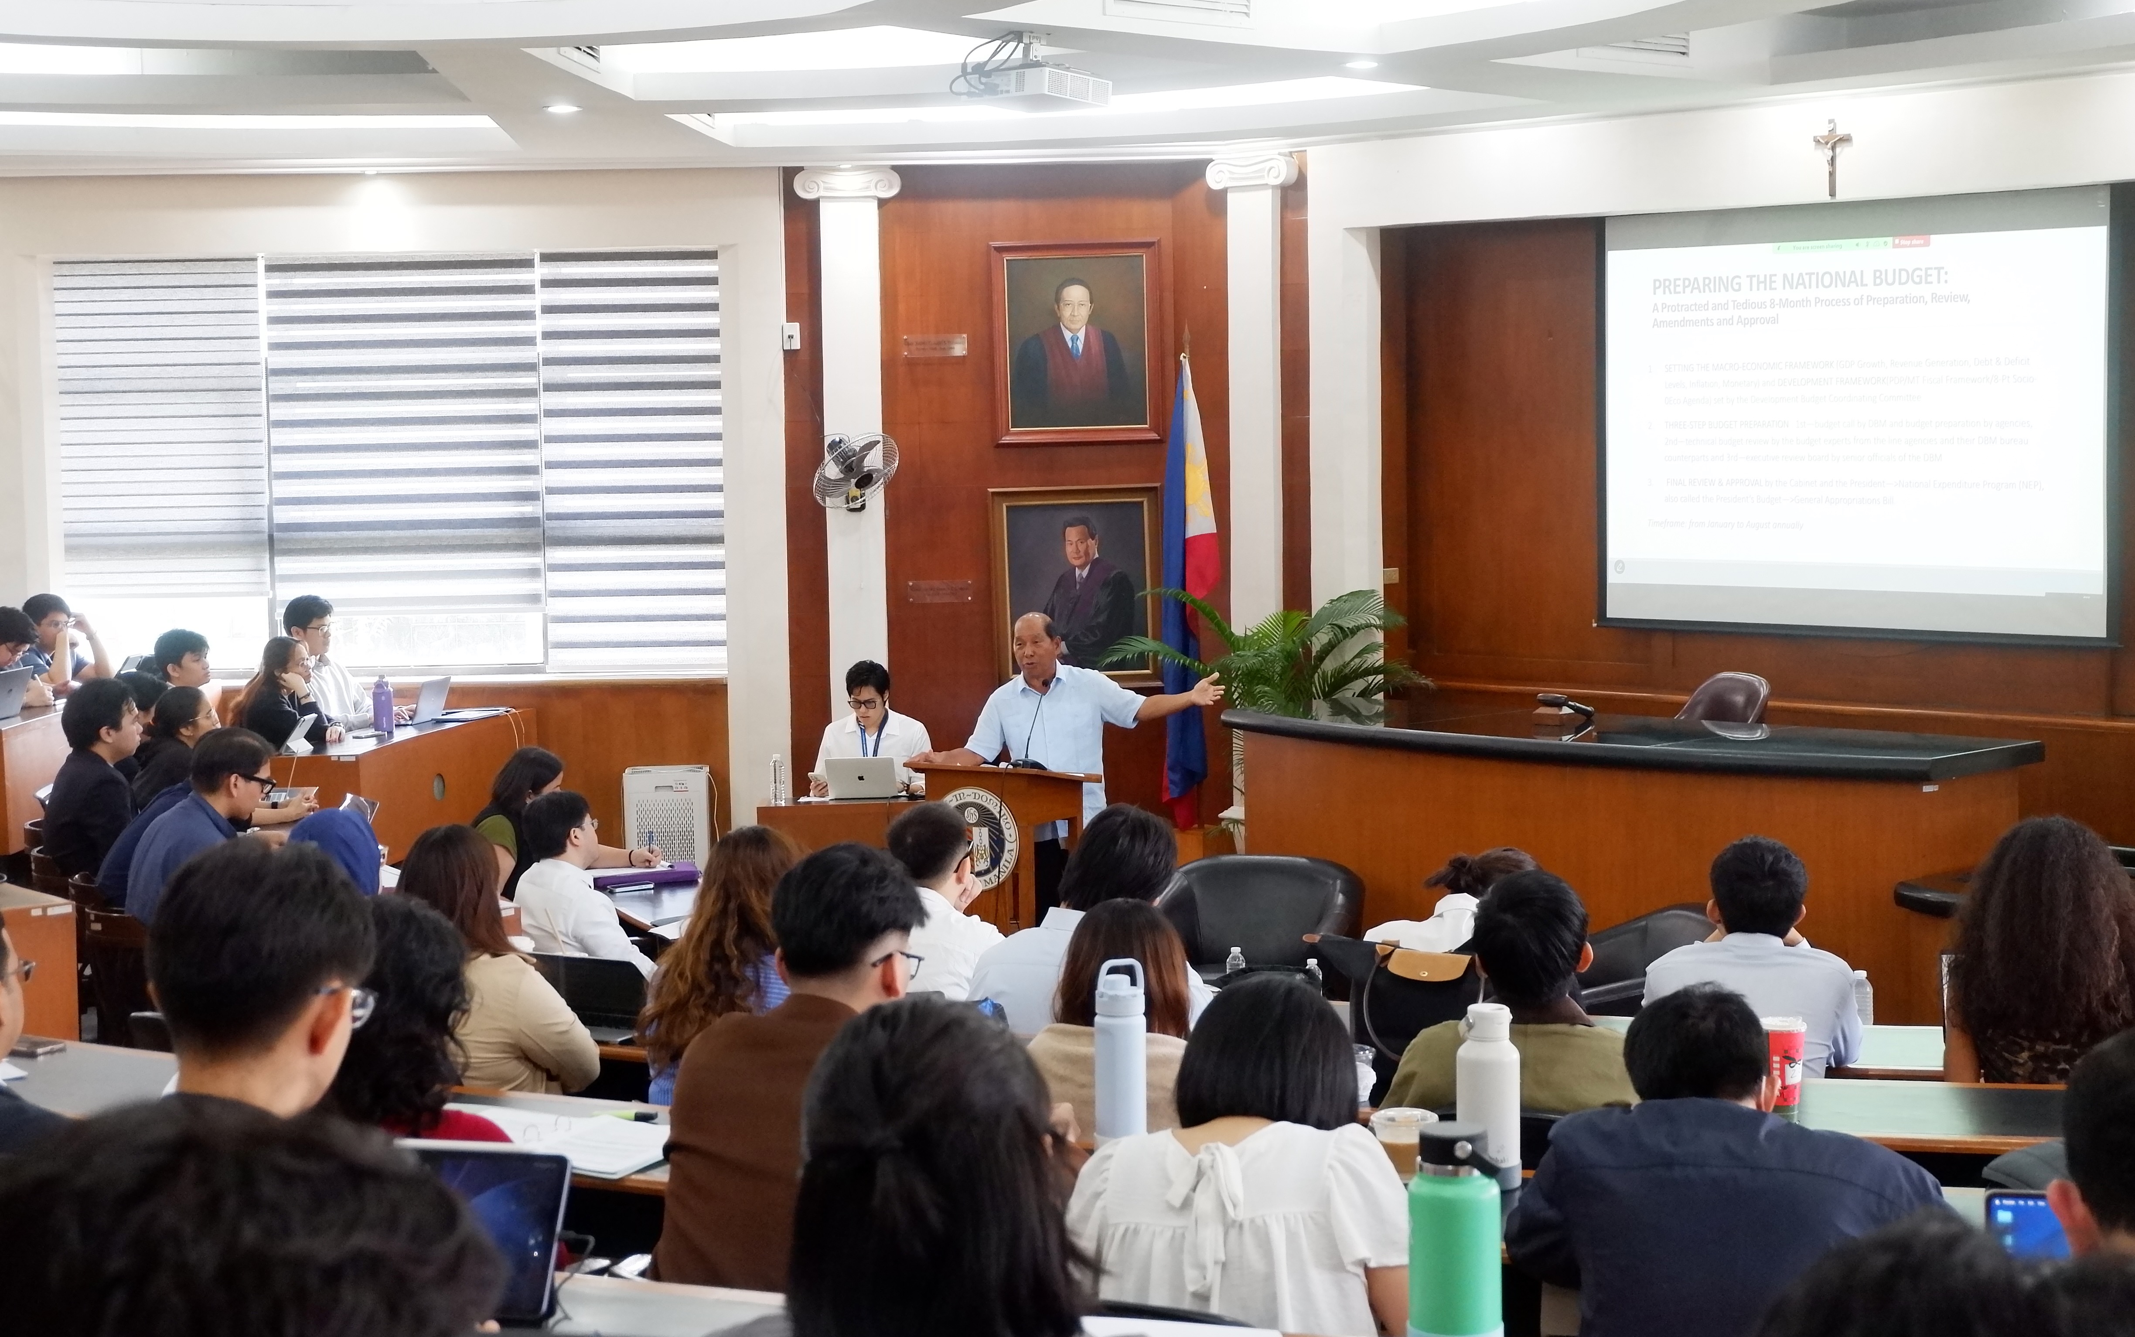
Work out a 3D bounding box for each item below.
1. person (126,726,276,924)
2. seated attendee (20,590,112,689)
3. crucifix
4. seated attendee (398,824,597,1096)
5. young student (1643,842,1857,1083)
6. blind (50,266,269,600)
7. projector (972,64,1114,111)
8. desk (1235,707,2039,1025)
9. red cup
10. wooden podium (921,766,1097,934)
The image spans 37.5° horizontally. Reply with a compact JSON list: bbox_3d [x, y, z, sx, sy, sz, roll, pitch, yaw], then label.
[{"bbox_3d":[-2.164,0.759,8.019,0.750,1.220,0.500,-3,5,-29],"label":"person"},{"bbox_3d":[-4.334,0.301,13.613,0.720,1.250,0.520,3,6,37],"label":"seated attendee"},{"bbox_3d":[3.212,-2.141,13.200,0.185,0.345,0.050,3,6,43],"label":"crucifix"},{"bbox_3d":[-1.184,0.937,6.638,0.500,1.250,0.750,2,5,38],"label":"seated attendee"},{"bbox_3d":[1.329,0.939,6.043,0.480,1.250,0.720,0,4,13],"label":"young student"},{"bbox_3d":[-3.890,-1.032,13.500,0.900,1.460,0.060,-1,4,-1],"label":"blind"},{"bbox_3d":[-0.085,-1.607,8.700,0.330,0.085,0.270,3,1,41],"label":"projector"},{"bbox_3d":[2.017,0.820,12.366,3.290,1.160,1.070,3,6,42],"label":"desk"},{"bbox_3d":[1.130,0.626,5.000,0.093,0.152,0.093,-1,4,0],"label":"red cup"},{"bbox_3d":[-0.212,0.923,10.841,0.580,1.150,0.500,2,5,30],"label":"wooden podium"}]

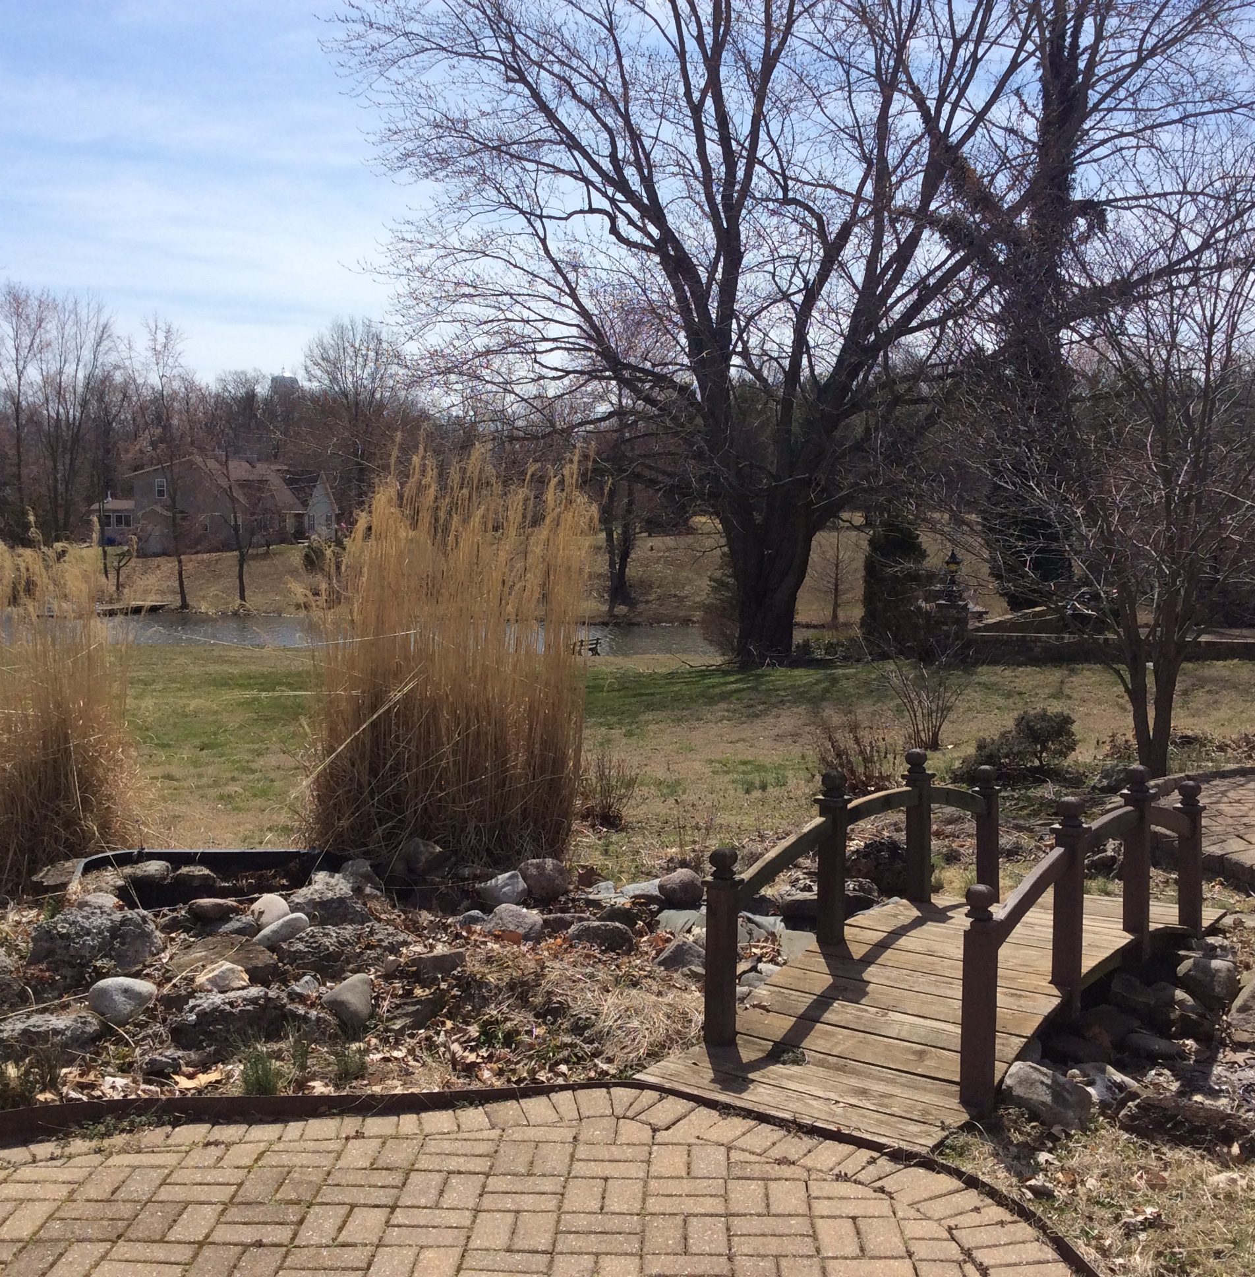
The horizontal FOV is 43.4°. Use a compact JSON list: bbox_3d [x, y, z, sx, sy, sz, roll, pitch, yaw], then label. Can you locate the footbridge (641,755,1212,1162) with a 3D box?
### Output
[{"bbox_3d":[1.246,0.857,5.519,0.930,0.810,2.980,3,5,34],"label":"footbridge"}]

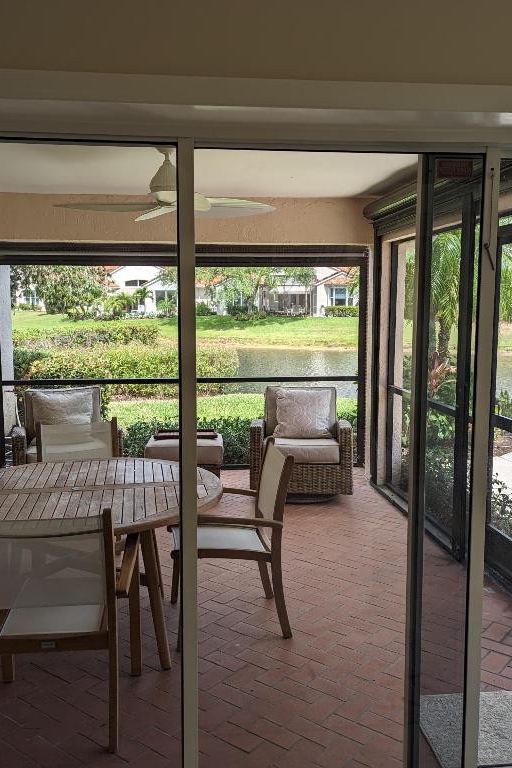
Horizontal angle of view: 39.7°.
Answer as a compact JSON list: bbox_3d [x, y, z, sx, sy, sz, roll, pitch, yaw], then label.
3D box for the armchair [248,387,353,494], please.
[{"bbox_3d":[0.396,0.503,6.126,0.820,0.900,0.860,1,6,6],"label":"armchair"}]

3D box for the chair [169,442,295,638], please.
[{"bbox_3d":[-0.147,0.773,3.624,0.600,0.905,0.580,-1,6,-10],"label":"chair"}]

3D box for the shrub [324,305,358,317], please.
[{"bbox_3d":[8.136,-6.906,67.000,3.400,1.100,1.300,1,6,7],"label":"shrub"}]

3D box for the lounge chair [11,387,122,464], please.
[{"bbox_3d":[-1.552,0.537,5.819,0.820,0.900,0.860,-2,6,-15],"label":"lounge chair"}]

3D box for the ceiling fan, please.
[{"bbox_3d":[-0.593,-1.307,4.347,1.450,0.480,1.450,-1,6,-6],"label":"ceiling fan"}]

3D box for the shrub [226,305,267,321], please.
[{"bbox_3d":[-0.845,-6.360,63.000,3.600,1.400,2.000,0,6,-1],"label":"shrub"}]

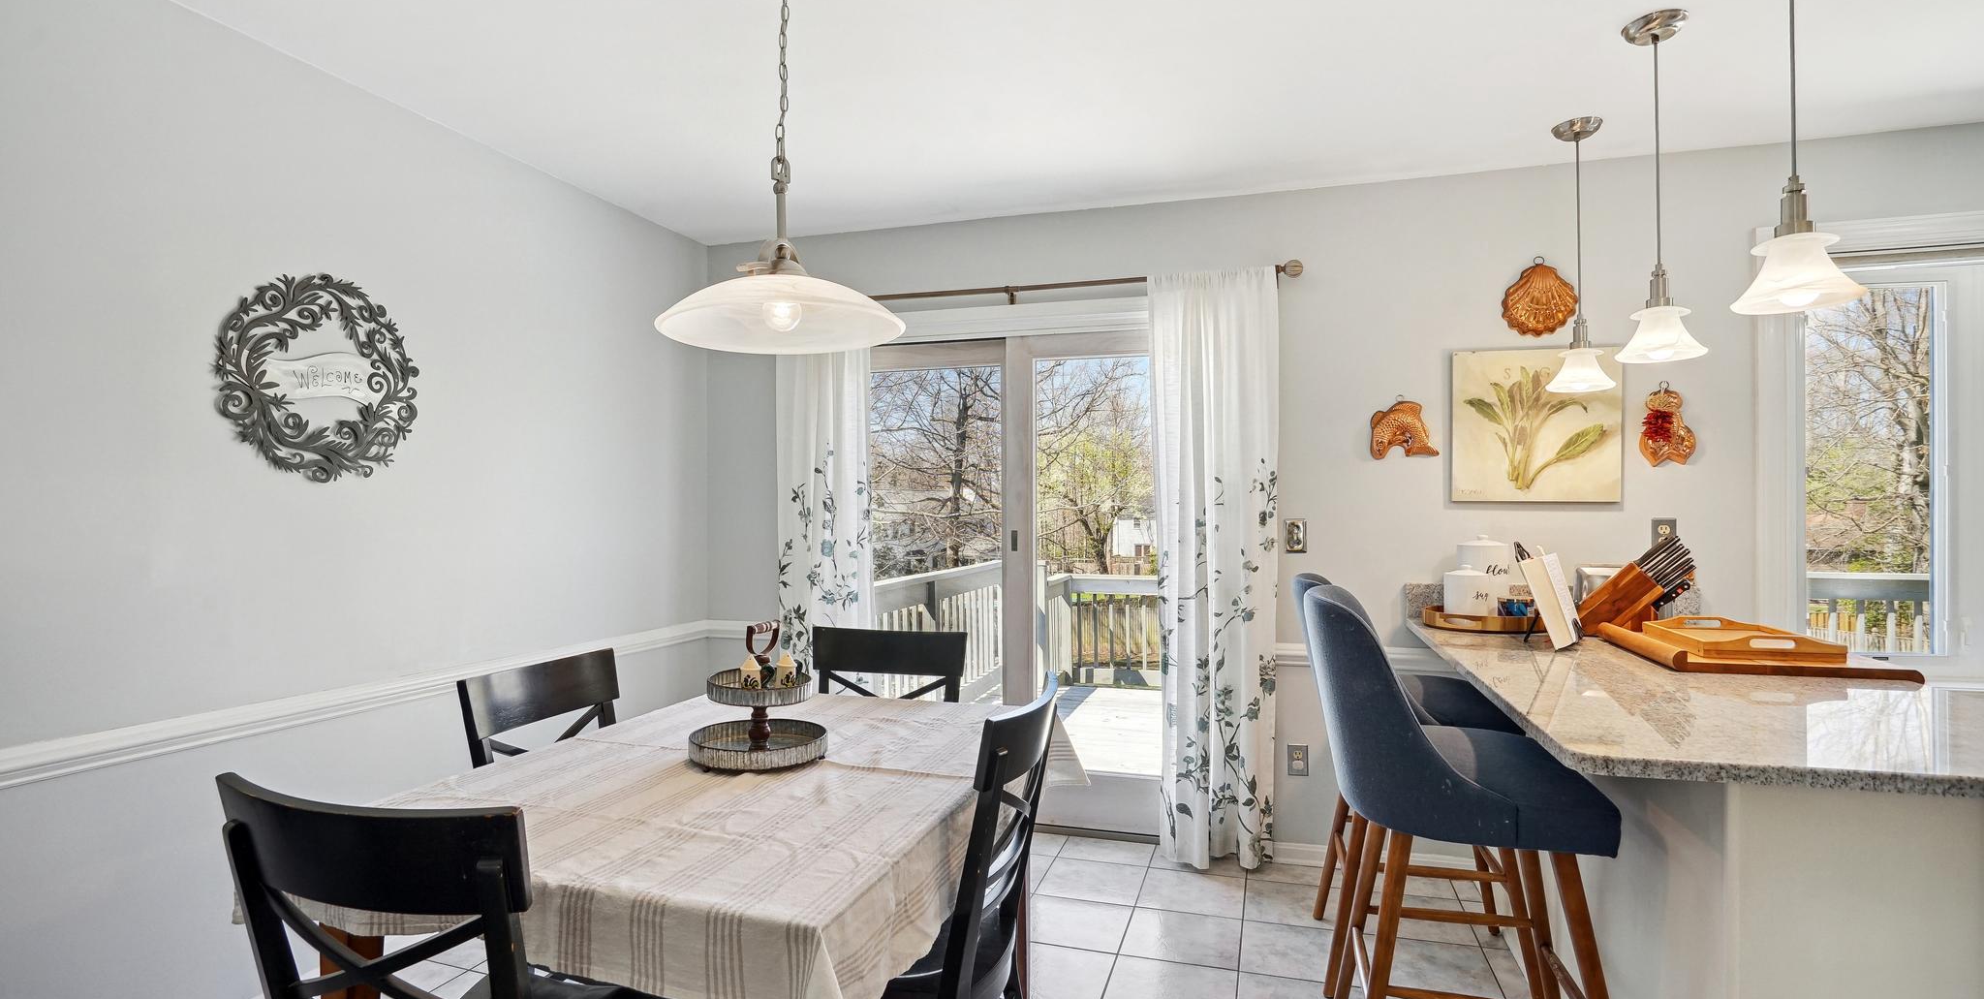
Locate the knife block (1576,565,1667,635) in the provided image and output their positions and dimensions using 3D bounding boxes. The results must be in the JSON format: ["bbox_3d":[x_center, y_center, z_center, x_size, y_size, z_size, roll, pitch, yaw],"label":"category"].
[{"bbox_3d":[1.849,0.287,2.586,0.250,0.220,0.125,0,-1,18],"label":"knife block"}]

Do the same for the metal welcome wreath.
[{"bbox_3d":[-1.806,-0.331,2.390,0.030,0.560,0.530,0,-1,18],"label":"metal welcome wreath"}]

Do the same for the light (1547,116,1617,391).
[{"bbox_3d":[1.768,-0.735,2.659,0.178,0.800,0.178,0,-1,18],"label":"light"}]

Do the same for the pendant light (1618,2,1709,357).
[{"bbox_3d":[1.580,-0.726,2.092,0.190,0.800,0.190,0,-1,18],"label":"pendant light"}]

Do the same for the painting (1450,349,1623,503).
[{"bbox_3d":[1.817,-0.245,2.941,0.497,0.505,0.035,0,-1,18],"label":"painting"}]

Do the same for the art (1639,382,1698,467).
[{"bbox_3d":[2.164,-0.244,2.825,0.158,0.277,0.050,0,-1,18],"label":"art"}]

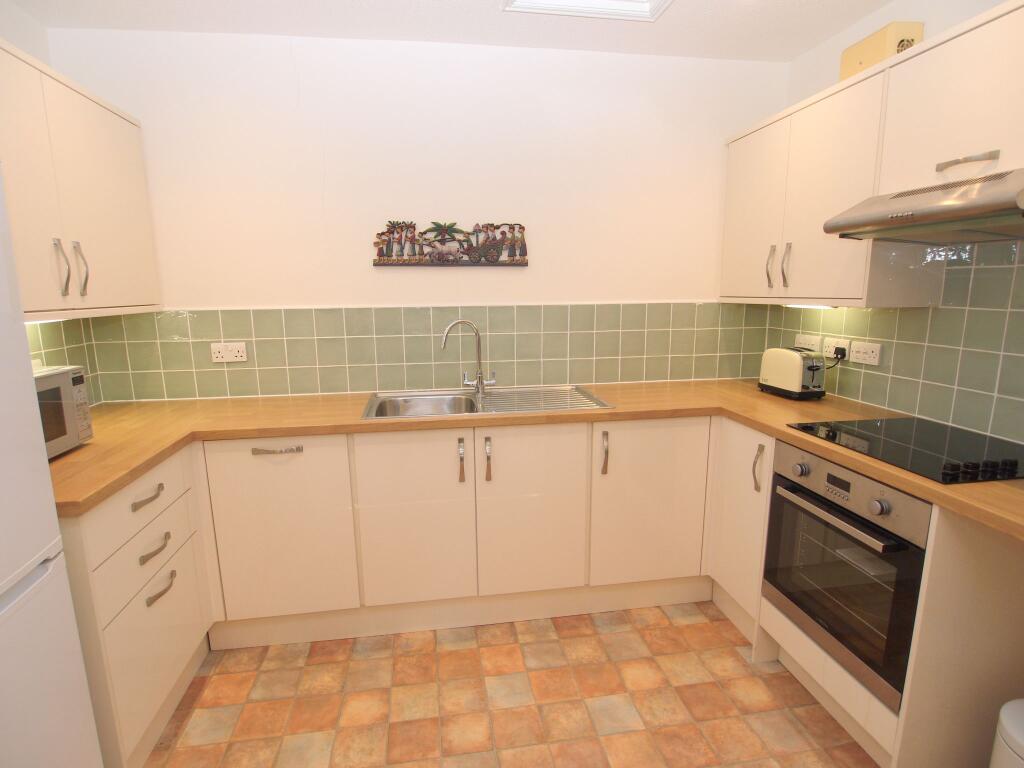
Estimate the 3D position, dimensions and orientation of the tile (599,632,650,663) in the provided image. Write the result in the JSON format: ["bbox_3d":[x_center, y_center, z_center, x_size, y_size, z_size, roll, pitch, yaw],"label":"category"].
[{"bbox_3d":[0.454,1.046,2.126,0.157,0.010,0.156,-2,10,-9],"label":"tile"}]

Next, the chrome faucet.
[{"bbox_3d":[-0.199,-0.124,2.454,0.252,0.340,0.065,-4,11,-17],"label":"chrome faucet"}]

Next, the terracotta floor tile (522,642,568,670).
[{"bbox_3d":[0.124,1.050,2.063,0.160,0.010,0.160,-2,10,-9],"label":"terracotta floor tile"}]

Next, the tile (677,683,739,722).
[{"bbox_3d":[0.665,1.093,1.826,0.158,0.010,0.154,-2,10,-8],"label":"tile"}]

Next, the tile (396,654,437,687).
[{"bbox_3d":[-0.363,1.069,1.986,0.160,0.010,0.160,-2,10,-9],"label":"tile"}]

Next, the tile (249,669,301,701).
[{"bbox_3d":[-0.856,1.099,1.938,0.164,0.010,0.156,-2,11,-9],"label":"tile"}]

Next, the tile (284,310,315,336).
[{"bbox_3d":[-0.981,-0.276,2.459,0.130,0.129,0.010,-2,10,-8],"label":"tile"}]

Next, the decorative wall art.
[{"bbox_3d":[-0.278,-0.645,2.460,0.713,0.200,0.030,-2,10,-8],"label":"decorative wall art"}]

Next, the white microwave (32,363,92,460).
[{"bbox_3d":[-1.518,0.110,1.496,0.350,0.256,0.455,-2,10,-8],"label":"white microwave"}]

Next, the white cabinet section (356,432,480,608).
[{"bbox_3d":[-0.413,0.484,2.397,0.456,0.724,0.586,-2,10,-8],"label":"white cabinet section"}]

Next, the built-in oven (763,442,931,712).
[{"bbox_3d":[1.237,0.529,1.684,0.570,0.596,0.592,-2,11,-9],"label":"built-in oven"}]

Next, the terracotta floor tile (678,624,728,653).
[{"bbox_3d":[0.760,1.010,2.120,0.155,0.010,0.154,-2,10,-9],"label":"terracotta floor tile"}]

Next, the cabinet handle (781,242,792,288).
[{"bbox_3d":[1.115,-0.484,2.177,0.027,0.179,0.022,-2,11,-9],"label":"cabinet handle"}]

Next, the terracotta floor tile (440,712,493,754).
[{"bbox_3d":[-0.142,1.097,1.672,0.155,0.010,0.154,-2,10,-9],"label":"terracotta floor tile"}]

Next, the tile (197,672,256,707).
[{"bbox_3d":[-1.012,1.091,1.901,0.160,0.010,0.160,-2,10,-9],"label":"tile"}]

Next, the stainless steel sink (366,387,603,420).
[{"bbox_3d":[-0.121,0.146,2.313,0.972,0.165,0.508,-2,10,-8],"label":"stainless steel sink"}]

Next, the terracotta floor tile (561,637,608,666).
[{"bbox_3d":[0.288,1.048,2.093,0.157,0.010,0.158,-2,10,-8],"label":"terracotta floor tile"}]

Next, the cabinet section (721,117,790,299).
[{"bbox_3d":[1.252,-0.768,2.447,0.317,0.729,0.460,-2,10,-8],"label":"cabinet section"}]

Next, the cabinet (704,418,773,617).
[{"bbox_3d":[1.177,0.501,2.134,0.582,0.720,0.350,-2,10,-8],"label":"cabinet"}]

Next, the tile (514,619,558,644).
[{"bbox_3d":[0.103,1.037,2.231,0.163,0.010,0.148,-2,11,-9],"label":"tile"}]

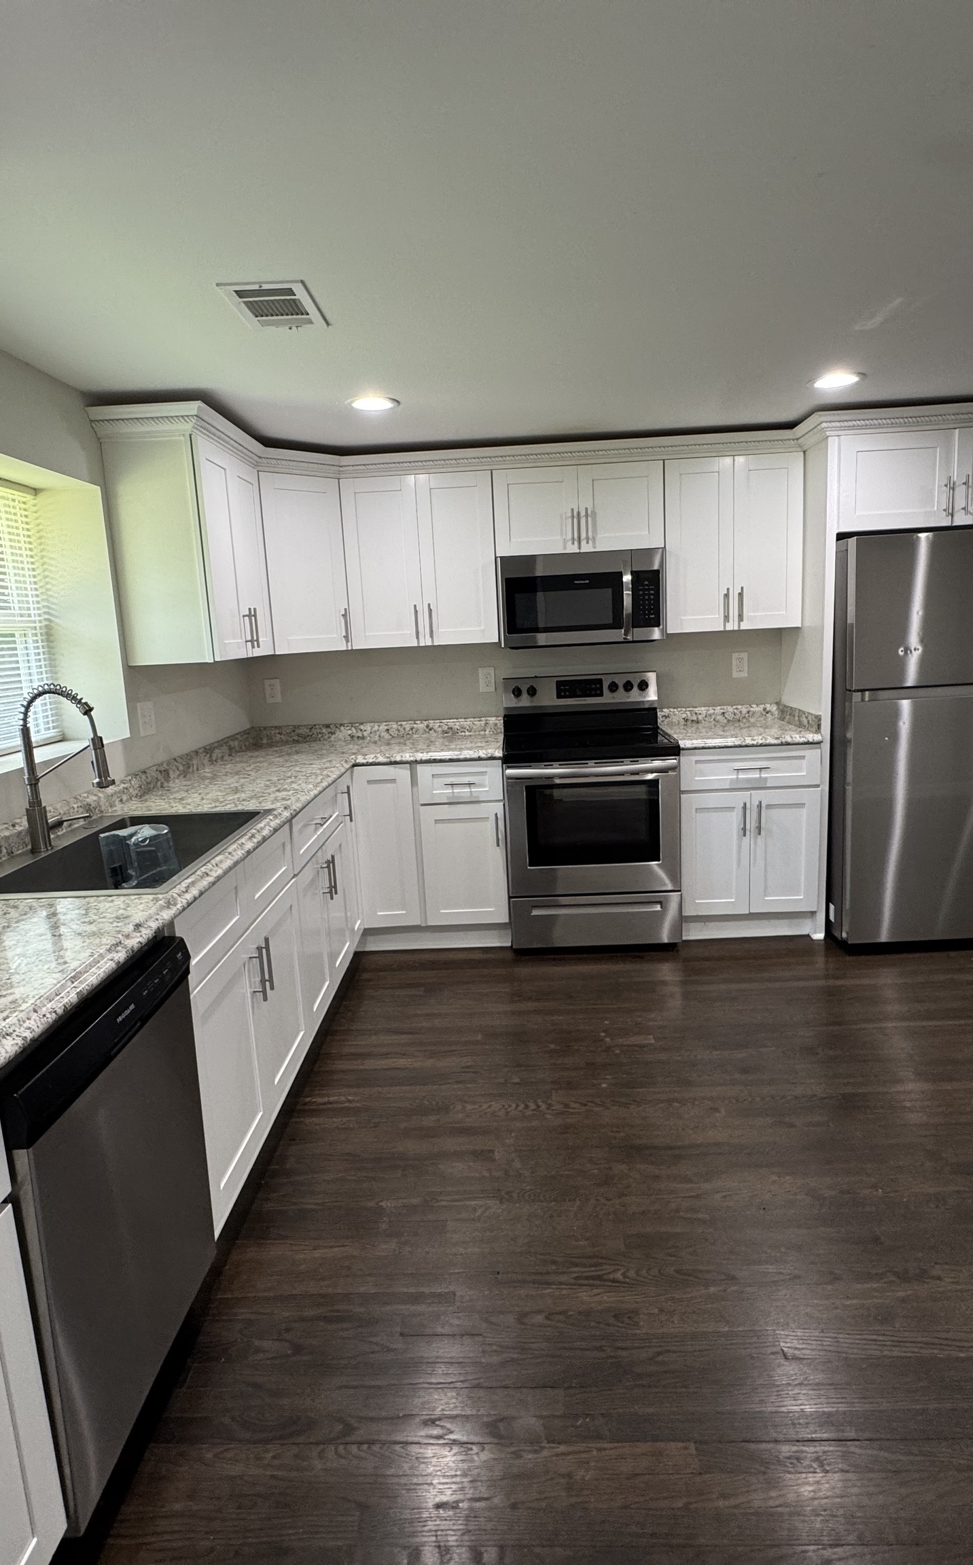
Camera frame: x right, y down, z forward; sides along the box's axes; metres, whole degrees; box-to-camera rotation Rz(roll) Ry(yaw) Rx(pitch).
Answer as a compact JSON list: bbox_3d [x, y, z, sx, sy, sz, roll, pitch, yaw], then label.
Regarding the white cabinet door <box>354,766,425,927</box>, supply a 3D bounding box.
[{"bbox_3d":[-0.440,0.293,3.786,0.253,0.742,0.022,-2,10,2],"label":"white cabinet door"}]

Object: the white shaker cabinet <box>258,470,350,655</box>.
[{"bbox_3d":[-0.797,-0.957,3.736,0.390,0.754,0.022,-11,13,-39],"label":"white shaker cabinet"}]

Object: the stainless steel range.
[{"bbox_3d":[0.480,0.120,3.963,0.757,1.195,0.690,-2,10,3],"label":"stainless steel range"}]

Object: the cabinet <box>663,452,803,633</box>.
[{"bbox_3d":[1.110,-1.084,3.918,0.600,0.760,0.325,-2,10,3],"label":"cabinet"}]

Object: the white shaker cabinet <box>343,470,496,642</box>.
[{"bbox_3d":[-0.290,-1.028,3.993,0.688,0.760,0.325,-2,10,3],"label":"white shaker cabinet"}]

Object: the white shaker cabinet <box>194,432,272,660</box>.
[{"bbox_3d":[-1.110,-0.856,3.260,0.320,0.760,0.715,-2,10,3],"label":"white shaker cabinet"}]

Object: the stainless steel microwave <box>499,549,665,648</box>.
[{"bbox_3d":[0.441,-0.862,3.975,0.749,0.405,0.363,-3,11,2],"label":"stainless steel microwave"}]

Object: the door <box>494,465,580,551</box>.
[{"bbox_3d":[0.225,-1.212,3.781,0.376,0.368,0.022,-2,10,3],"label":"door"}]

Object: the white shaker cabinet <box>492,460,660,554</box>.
[{"bbox_3d":[0.422,-1.249,3.929,0.756,0.371,0.313,-3,11,2],"label":"white shaker cabinet"}]

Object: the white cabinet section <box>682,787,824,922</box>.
[{"bbox_3d":[1.175,0.257,4.026,0.604,0.578,0.600,-2,10,2],"label":"white cabinet section"}]

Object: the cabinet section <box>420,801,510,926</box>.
[{"bbox_3d":[-0.095,0.365,3.772,0.369,0.561,0.020,-3,11,2],"label":"cabinet section"}]

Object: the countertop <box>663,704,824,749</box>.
[{"bbox_3d":[1.148,-0.274,3.917,0.623,0.127,0.653,-3,11,2],"label":"countertop"}]

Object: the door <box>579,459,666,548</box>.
[{"bbox_3d":[0.606,-1.230,3.778,0.380,0.371,0.020,-3,11,2],"label":"door"}]

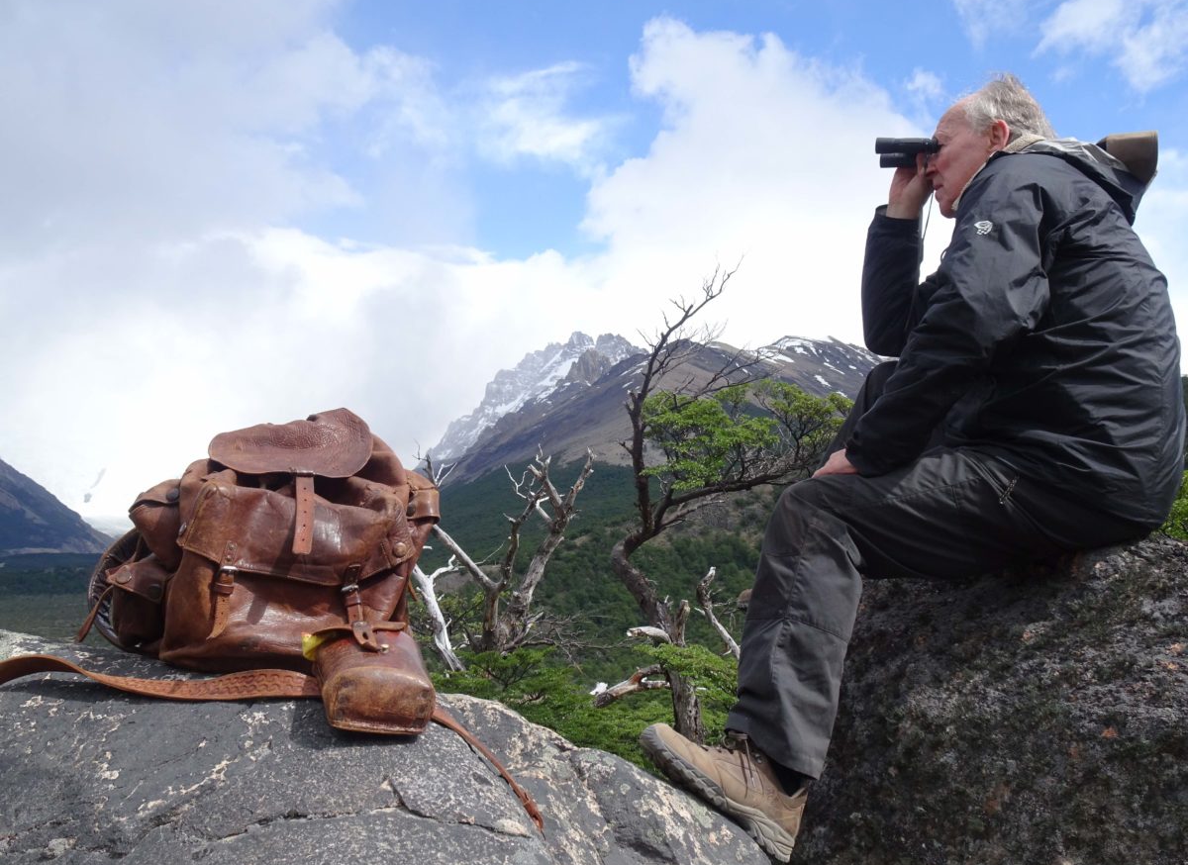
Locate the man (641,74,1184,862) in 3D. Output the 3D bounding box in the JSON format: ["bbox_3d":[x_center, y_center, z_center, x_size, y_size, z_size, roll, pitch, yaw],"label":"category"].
[{"bbox_3d":[0.555,0.040,1.810,0.820,1.280,0.600,-2,-6,20],"label":"man"}]

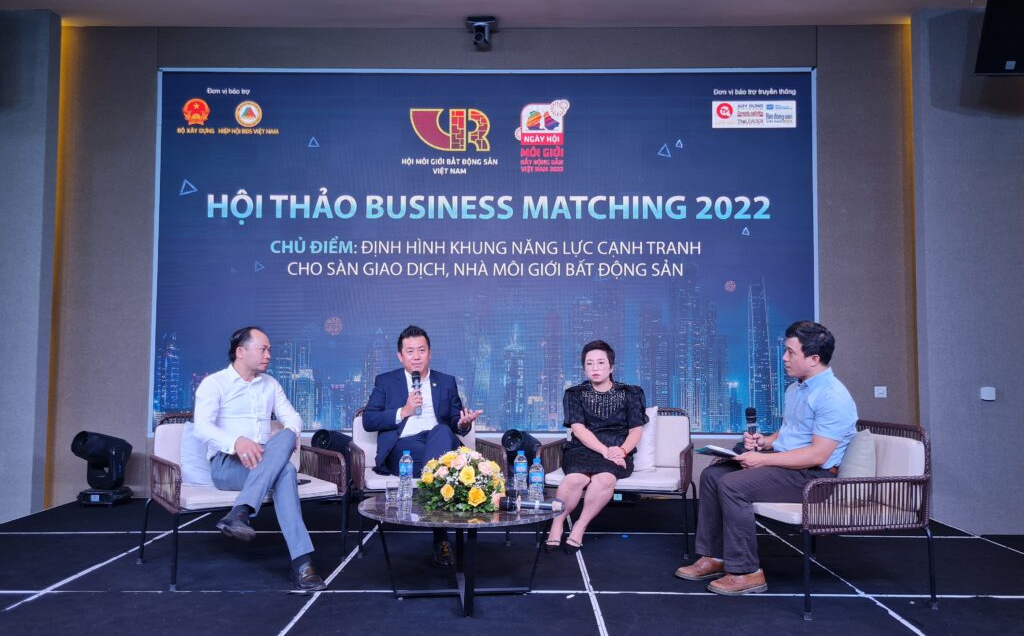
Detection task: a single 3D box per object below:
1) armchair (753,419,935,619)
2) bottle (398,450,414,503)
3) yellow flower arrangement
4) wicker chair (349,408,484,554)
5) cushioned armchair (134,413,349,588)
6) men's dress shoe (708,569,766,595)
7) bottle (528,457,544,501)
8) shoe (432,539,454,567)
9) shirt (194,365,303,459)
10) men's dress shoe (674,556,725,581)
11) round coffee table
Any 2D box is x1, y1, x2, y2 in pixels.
[{"bbox_3d":[1.394,0.865,3.614,0.640,0.755,0.890,1,-4,-12],"label":"armchair"},{"bbox_3d":[-0.476,0.713,3.478,0.063,0.222,0.063,0,-3,1],"label":"bottle"},{"bbox_3d":[-0.220,0.694,3.407,0.385,0.250,0.360,0,-3,1],"label":"yellow flower arrangement"},{"bbox_3d":[-0.505,0.911,4.509,0.867,0.755,0.653,1,-4,-18],"label":"wicker chair"},{"bbox_3d":[-1.381,0.881,3.987,0.890,0.750,0.640,3,-5,-40],"label":"cushioned armchair"},{"bbox_3d":[1.015,1.183,3.471,0.272,0.100,0.102,1,-4,-13],"label":"men's dress shoe"},{"bbox_3d":[0.105,0.699,3.235,0.062,0.218,0.062,0,-3,1],"label":"bottle"},{"bbox_3d":[-0.349,1.206,4.005,0.105,0.106,0.280,1,-3,-13],"label":"shoe"},{"bbox_3d":[-1.353,0.477,3.954,0.400,0.490,0.500,-3,-5,43],"label":"shirt"},{"bbox_3d":[0.924,1.194,3.719,0.285,0.104,0.105,1,-4,-17],"label":"men's dress shoe"},{"bbox_3d":[-0.219,1.021,3.392,0.895,0.405,0.895,0,-3,0],"label":"round coffee table"}]

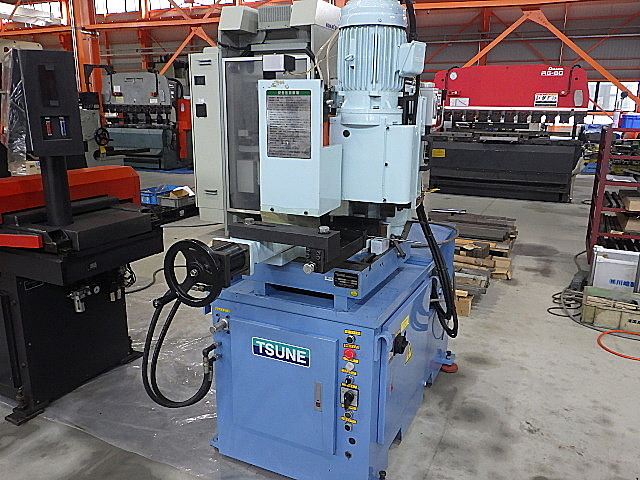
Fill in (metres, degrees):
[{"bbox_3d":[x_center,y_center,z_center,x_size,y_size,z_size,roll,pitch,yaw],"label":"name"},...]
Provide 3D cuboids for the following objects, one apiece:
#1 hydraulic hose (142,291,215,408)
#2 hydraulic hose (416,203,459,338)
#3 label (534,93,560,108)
[{"bbox_3d":[-0.597,0.456,2.140,0.362,0.515,0.145,7,16,25],"label":"hydraulic hose"},{"bbox_3d":[0.594,0.175,2.557,0.217,0.696,0.174,7,16,25],"label":"hydraulic hose"},{"bbox_3d":[3.624,-2.229,8.272,0.358,0.209,0.006,8,16,26],"label":"label"}]

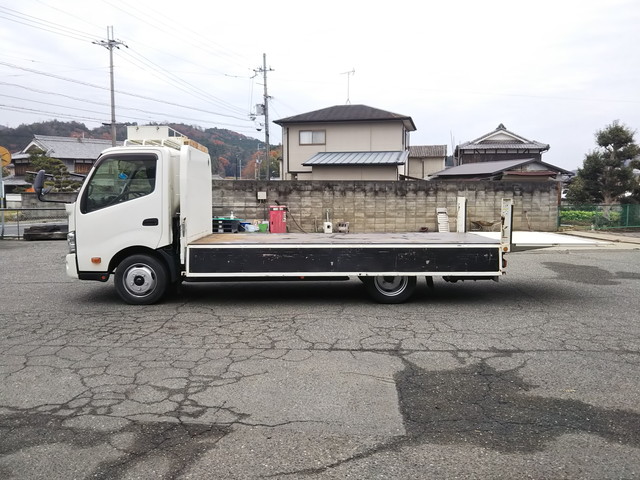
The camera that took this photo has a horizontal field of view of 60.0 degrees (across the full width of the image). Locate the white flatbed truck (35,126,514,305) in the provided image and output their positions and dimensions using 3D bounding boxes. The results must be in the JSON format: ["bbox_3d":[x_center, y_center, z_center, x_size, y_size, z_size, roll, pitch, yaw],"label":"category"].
[{"bbox_3d":[-0.542,-0.416,8.307,6.200,2.470,2.020,0,5,0],"label":"white flatbed truck"}]

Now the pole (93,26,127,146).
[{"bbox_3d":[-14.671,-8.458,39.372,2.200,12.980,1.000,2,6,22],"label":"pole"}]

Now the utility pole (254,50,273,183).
[{"bbox_3d":[-4.006,-8.063,41.925,1.700,11.600,0.900,0,5,0],"label":"utility pole"}]

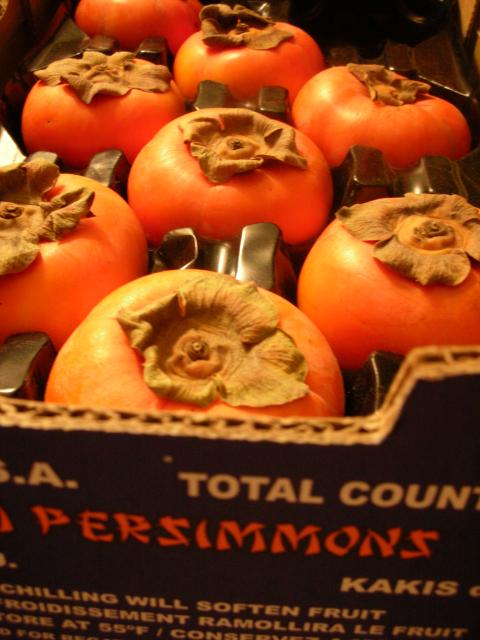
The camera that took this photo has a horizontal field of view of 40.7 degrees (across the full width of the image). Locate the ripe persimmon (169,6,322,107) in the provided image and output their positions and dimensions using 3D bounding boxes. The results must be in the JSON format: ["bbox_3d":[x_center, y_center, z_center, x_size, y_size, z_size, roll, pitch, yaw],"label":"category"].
[{"bbox_3d":[0.005,-0.126,0.333,0.077,0.054,0.077,3,42,2],"label":"ripe persimmon"}]

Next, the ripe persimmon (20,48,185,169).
[{"bbox_3d":[-0.061,-0.093,0.294,0.074,0.051,0.074,3,42,2],"label":"ripe persimmon"}]

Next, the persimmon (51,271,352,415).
[{"bbox_3d":[-0.012,0.019,0.173,0.079,0.055,0.079,3,49,2],"label":"persimmon"}]

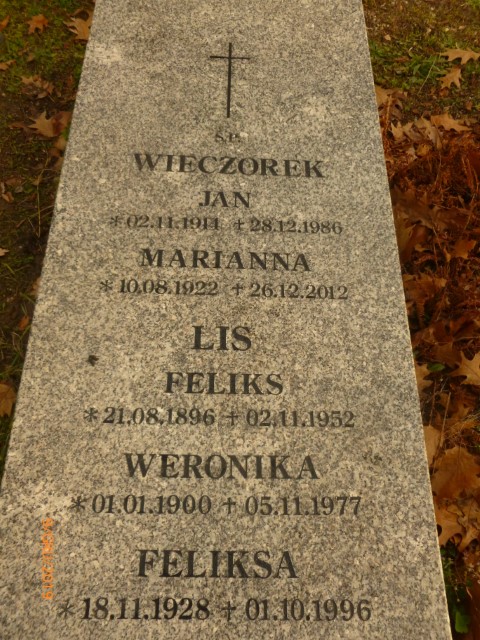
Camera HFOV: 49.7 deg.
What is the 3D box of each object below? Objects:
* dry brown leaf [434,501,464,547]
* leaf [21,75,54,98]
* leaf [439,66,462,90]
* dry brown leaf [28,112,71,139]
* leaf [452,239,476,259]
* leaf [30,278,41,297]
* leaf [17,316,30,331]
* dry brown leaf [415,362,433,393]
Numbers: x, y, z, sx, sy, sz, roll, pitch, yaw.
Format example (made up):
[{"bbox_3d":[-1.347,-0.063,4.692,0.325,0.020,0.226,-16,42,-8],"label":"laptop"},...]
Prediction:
[{"bbox_3d":[0.468,0.464,1.179,0.085,0.030,0.100,-10,65,-7],"label":"dry brown leaf"},{"bbox_3d":[-0.700,-0.811,1.799,0.102,0.035,0.130,-15,65,-10],"label":"leaf"},{"bbox_3d":[0.772,-0.889,1.901,0.098,0.025,0.135,8,64,2],"label":"leaf"},{"bbox_3d":[-0.643,-0.660,1.731,0.123,0.030,0.125,8,64,2],"label":"dry brown leaf"},{"bbox_3d":[0.662,-0.209,1.516,0.075,0.030,0.069,2,64,-1],"label":"leaf"},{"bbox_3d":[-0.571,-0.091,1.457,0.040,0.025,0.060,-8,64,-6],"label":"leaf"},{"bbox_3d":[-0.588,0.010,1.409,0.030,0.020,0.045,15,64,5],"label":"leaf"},{"bbox_3d":[0.469,0.151,1.346,0.070,0.025,0.090,0,64,-2],"label":"dry brown leaf"}]

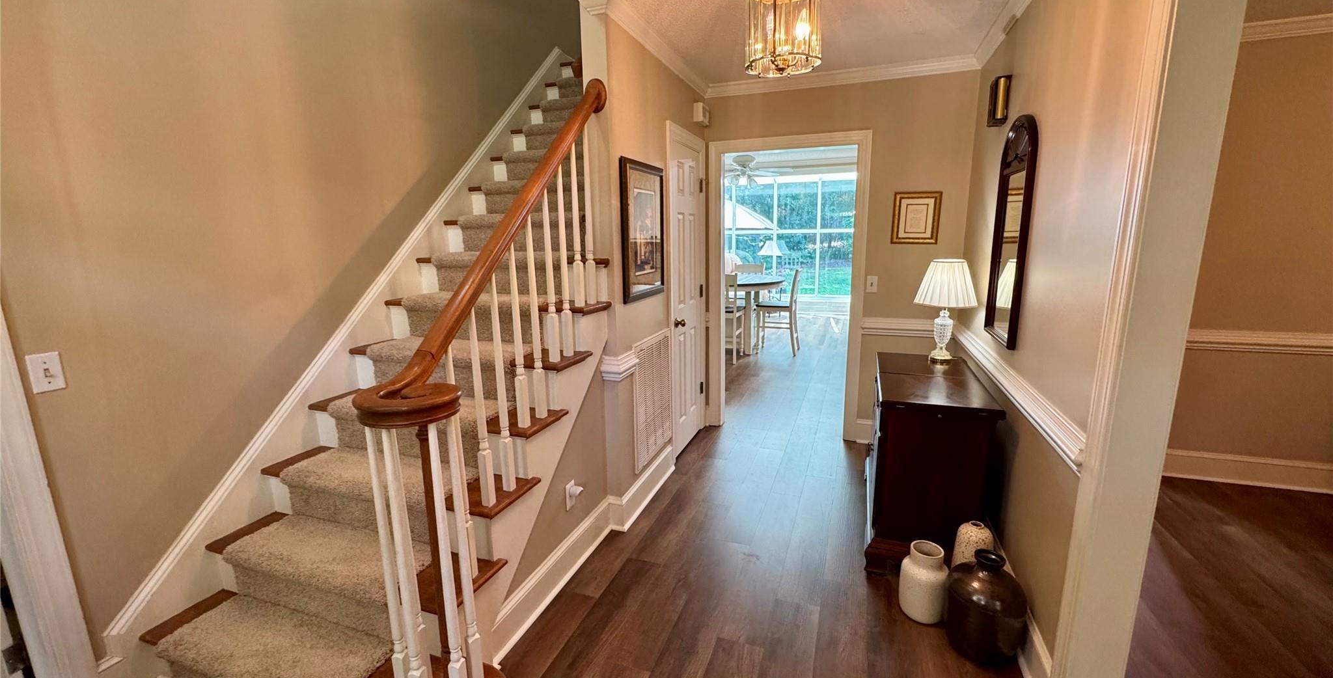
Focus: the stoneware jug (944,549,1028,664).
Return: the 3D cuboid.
[{"bbox_3d":[1.149,0.946,1.942,0.246,0.347,0.246,3,12,20],"label":"stoneware jug"}]

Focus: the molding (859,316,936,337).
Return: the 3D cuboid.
[{"bbox_3d":[1.593,-0.074,3.592,0.530,0.120,0.035,3,12,20],"label":"molding"}]

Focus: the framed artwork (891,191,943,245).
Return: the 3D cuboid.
[{"bbox_3d":[1.603,-0.776,3.465,0.277,0.324,0.022,3,12,20],"label":"framed artwork"}]

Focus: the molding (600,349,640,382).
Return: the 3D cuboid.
[{"bbox_3d":[-0.230,0.119,2.627,0.110,0.120,0.235,3,12,20],"label":"molding"}]

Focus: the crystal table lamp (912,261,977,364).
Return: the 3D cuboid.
[{"bbox_3d":[1.510,-0.151,2.916,0.310,0.540,0.310,3,12,20],"label":"crystal table lamp"}]

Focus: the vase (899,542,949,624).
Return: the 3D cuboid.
[{"bbox_3d":[0.998,0.940,2.085,0.165,0.278,0.165,3,12,20],"label":"vase"}]

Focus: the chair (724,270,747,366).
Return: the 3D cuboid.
[{"bbox_3d":[0.648,-0.268,6.297,0.465,1.030,0.530,3,12,20],"label":"chair"}]

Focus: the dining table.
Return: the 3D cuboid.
[{"bbox_3d":[0.846,-0.297,6.825,1.250,0.900,1.250,3,12,20],"label":"dining table"}]

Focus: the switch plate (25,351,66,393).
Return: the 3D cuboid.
[{"bbox_3d":[-1.863,0.102,1.618,0.013,0.115,0.070,3,12,20],"label":"switch plate"}]

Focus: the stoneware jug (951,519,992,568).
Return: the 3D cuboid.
[{"bbox_3d":[1.210,0.895,2.128,0.155,0.345,0.155,3,12,20],"label":"stoneware jug"}]

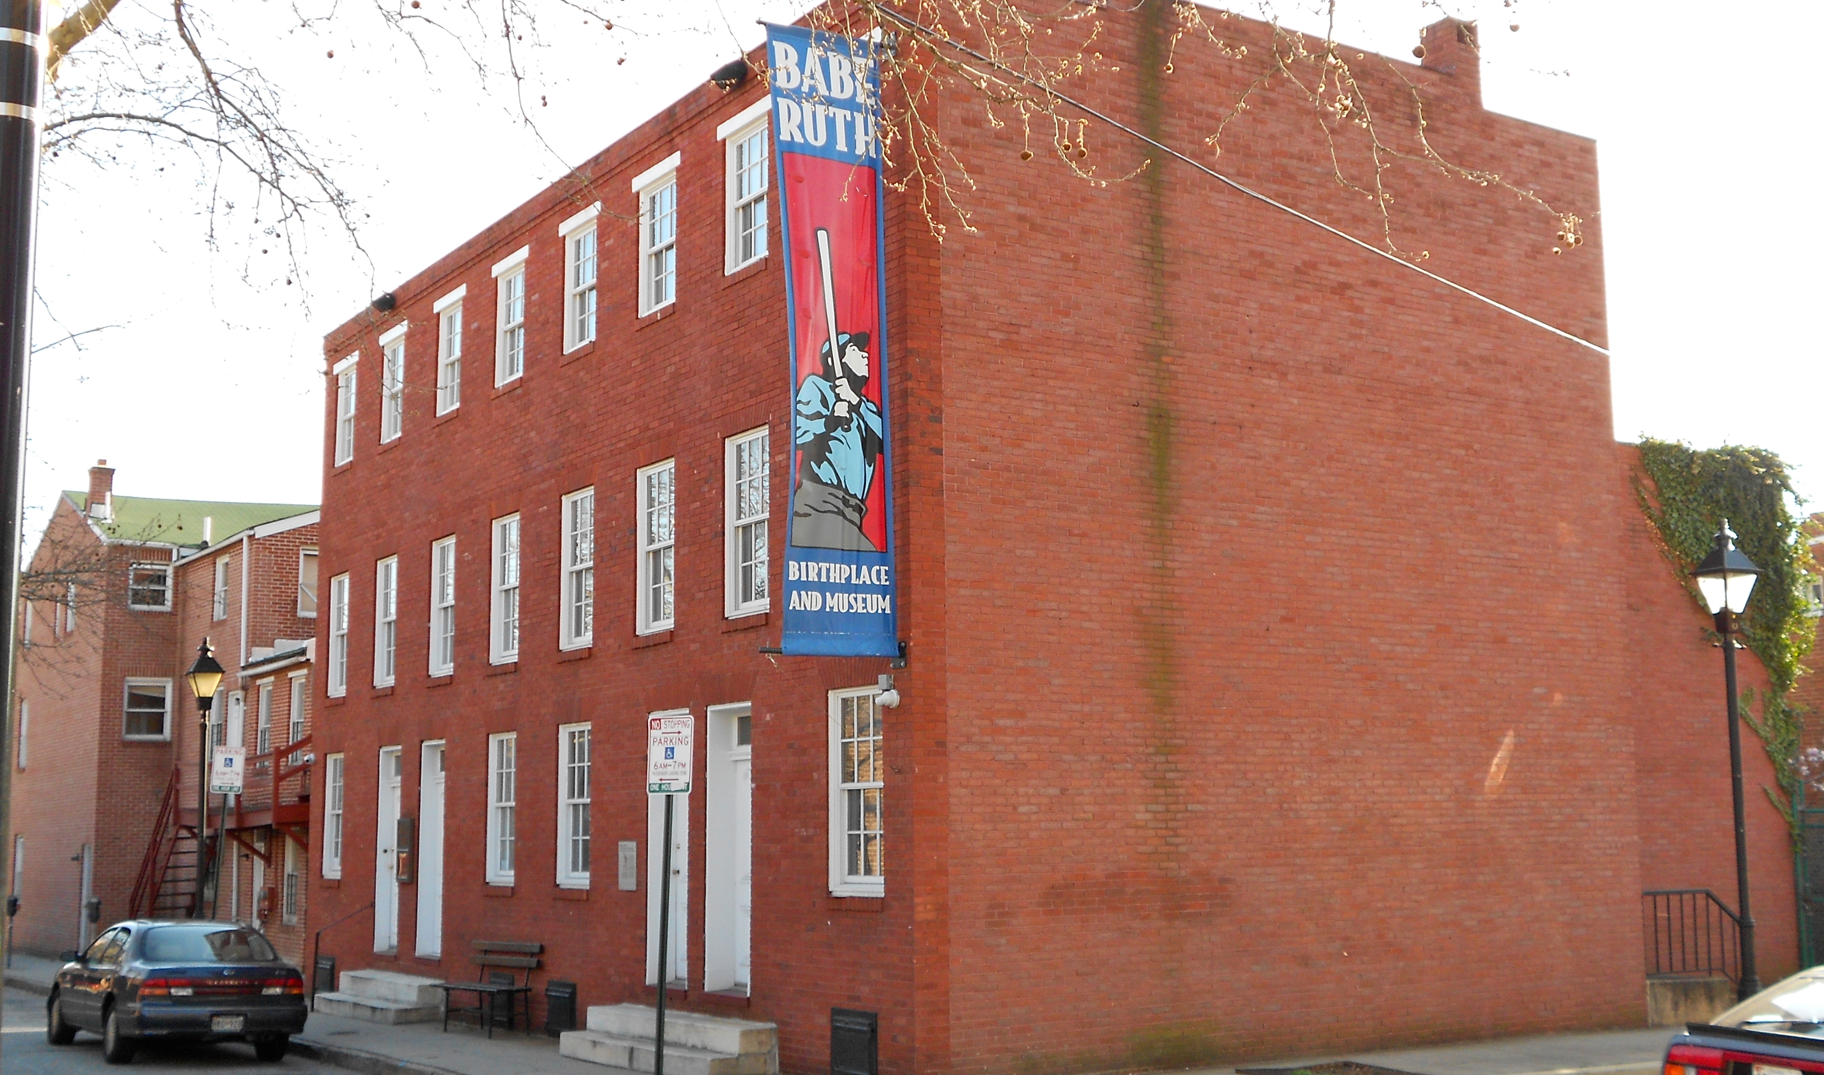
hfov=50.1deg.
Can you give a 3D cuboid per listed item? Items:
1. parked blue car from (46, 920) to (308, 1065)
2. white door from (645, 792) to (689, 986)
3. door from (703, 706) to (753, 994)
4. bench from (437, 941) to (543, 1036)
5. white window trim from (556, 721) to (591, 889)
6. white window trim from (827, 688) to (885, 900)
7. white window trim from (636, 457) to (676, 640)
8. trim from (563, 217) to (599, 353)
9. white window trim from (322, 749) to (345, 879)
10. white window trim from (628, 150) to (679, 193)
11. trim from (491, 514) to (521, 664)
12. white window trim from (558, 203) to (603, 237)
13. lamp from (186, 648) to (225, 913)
[{"bbox_3d":[-8.050,4.863,21.040,1.760,1.410,4.800,5,-11,-34],"label":"parked blue car"},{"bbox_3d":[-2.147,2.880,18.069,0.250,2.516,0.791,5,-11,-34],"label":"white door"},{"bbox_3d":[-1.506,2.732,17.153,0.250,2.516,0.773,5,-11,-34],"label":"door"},{"bbox_3d":[-4.444,4.678,20.216,0.560,0.910,1.740,5,-11,-34],"label":"bench"},{"bbox_3d":[-3.366,2.712,19.759,0.140,1.635,0.767,5,-11,-34],"label":"white window trim"},{"bbox_3d":[-0.373,1.959,14.975,0.130,1.595,0.775,5,-10,-34],"label":"white window trim"},{"bbox_3d":[-2.362,0.106,18.398,0.150,1.610,0.790,5,-11,-34],"label":"white window trim"},{"bbox_3d":[-3.391,-2.610,20.297,0.150,1.340,0.790,5,-11,-34],"label":"trim"},{"bbox_3d":[-7.353,3.577,25.022,0.130,1.595,0.715,5,-10,-34],"label":"white window trim"},{"bbox_3d":[-2.457,-3.551,19.018,0.120,0.125,1.020,5,-11,-34],"label":"white window trim"},{"bbox_3d":[-4.456,0.585,21.639,0.140,1.632,0.747,5,-11,-34],"label":"trim"},{"bbox_3d":[-3.397,-3.261,19.998,0.080,0.140,0.995,5,-10,-34],"label":"white window trim"},{"bbox_3d":[-8.952,3.566,24.584,0.410,4.620,0.410,5,-10,-34],"label":"lamp"}]

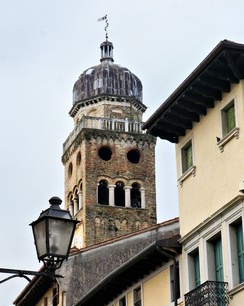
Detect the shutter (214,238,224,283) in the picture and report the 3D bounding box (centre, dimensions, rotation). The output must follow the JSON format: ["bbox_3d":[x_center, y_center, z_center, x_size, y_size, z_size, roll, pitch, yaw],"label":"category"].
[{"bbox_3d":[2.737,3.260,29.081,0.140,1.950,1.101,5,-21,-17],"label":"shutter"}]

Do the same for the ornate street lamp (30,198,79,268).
[{"bbox_3d":[-0.774,0.917,12.000,0.430,0.870,0.430,7,-22,-22],"label":"ornate street lamp"}]

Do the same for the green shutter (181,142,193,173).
[{"bbox_3d":[2.122,0.146,31.901,0.120,0.833,0.855,5,-21,-17],"label":"green shutter"}]

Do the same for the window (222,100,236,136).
[{"bbox_3d":[3.086,-0.930,29.052,0.140,0.836,0.908,5,-21,-17],"label":"window"}]

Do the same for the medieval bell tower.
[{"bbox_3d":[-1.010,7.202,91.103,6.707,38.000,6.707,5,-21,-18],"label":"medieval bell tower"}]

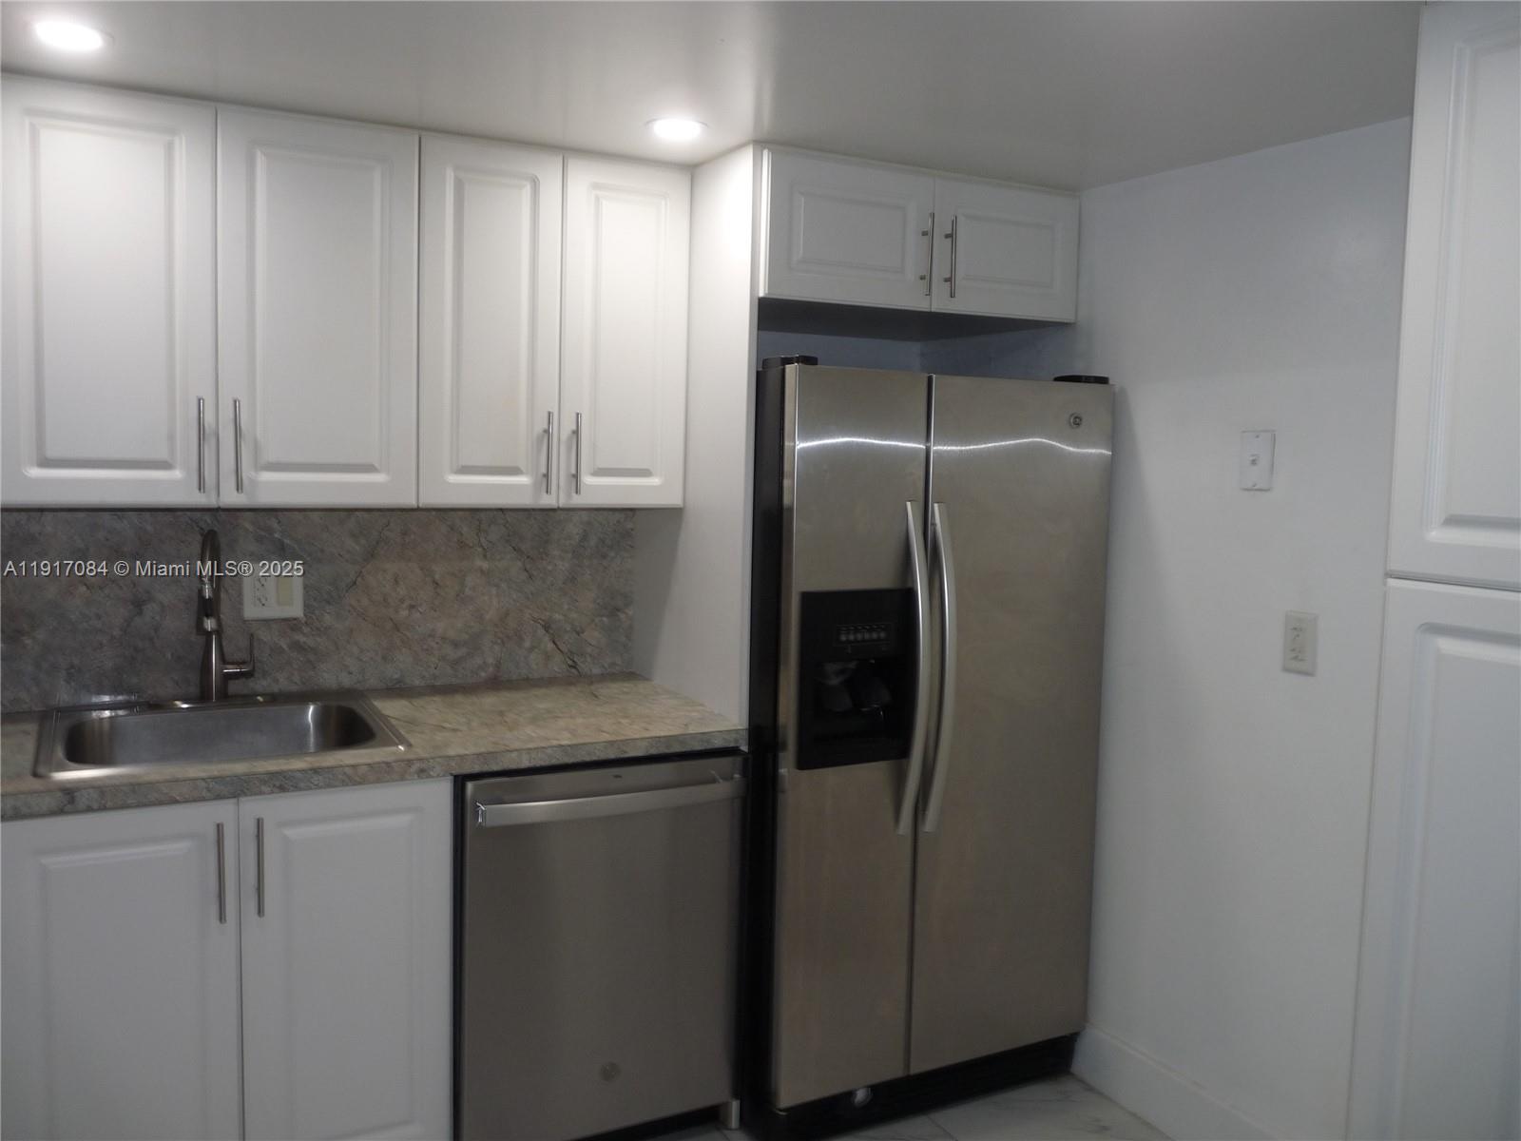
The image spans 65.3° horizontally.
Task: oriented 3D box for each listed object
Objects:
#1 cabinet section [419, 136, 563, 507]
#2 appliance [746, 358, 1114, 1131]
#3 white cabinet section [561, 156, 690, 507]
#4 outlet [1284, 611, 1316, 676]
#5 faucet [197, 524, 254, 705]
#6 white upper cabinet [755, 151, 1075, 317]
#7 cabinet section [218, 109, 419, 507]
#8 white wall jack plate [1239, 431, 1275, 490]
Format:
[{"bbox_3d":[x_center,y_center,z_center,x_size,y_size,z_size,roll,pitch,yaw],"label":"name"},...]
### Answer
[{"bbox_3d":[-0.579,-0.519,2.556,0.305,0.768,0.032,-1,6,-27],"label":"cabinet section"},{"bbox_3d":[0.260,0.375,2.960,0.841,1.693,0.817,-1,6,-27],"label":"appliance"},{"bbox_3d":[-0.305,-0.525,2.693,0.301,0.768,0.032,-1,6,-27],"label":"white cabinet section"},{"bbox_3d":[1.043,0.142,2.292,0.010,0.115,0.071,-1,6,-27],"label":"outlet"},{"bbox_3d":[-1.164,0.106,2.584,0.125,0.391,0.262,-1,5,-23],"label":"faucet"},{"bbox_3d":[0.237,-0.768,2.955,0.857,0.304,0.666,-1,6,-27],"label":"white upper cabinet"},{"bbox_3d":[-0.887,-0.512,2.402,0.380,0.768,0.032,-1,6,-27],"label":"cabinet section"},{"bbox_3d":[0.994,-0.219,2.375,0.010,0.115,0.071,-1,6,-27],"label":"white wall jack plate"}]

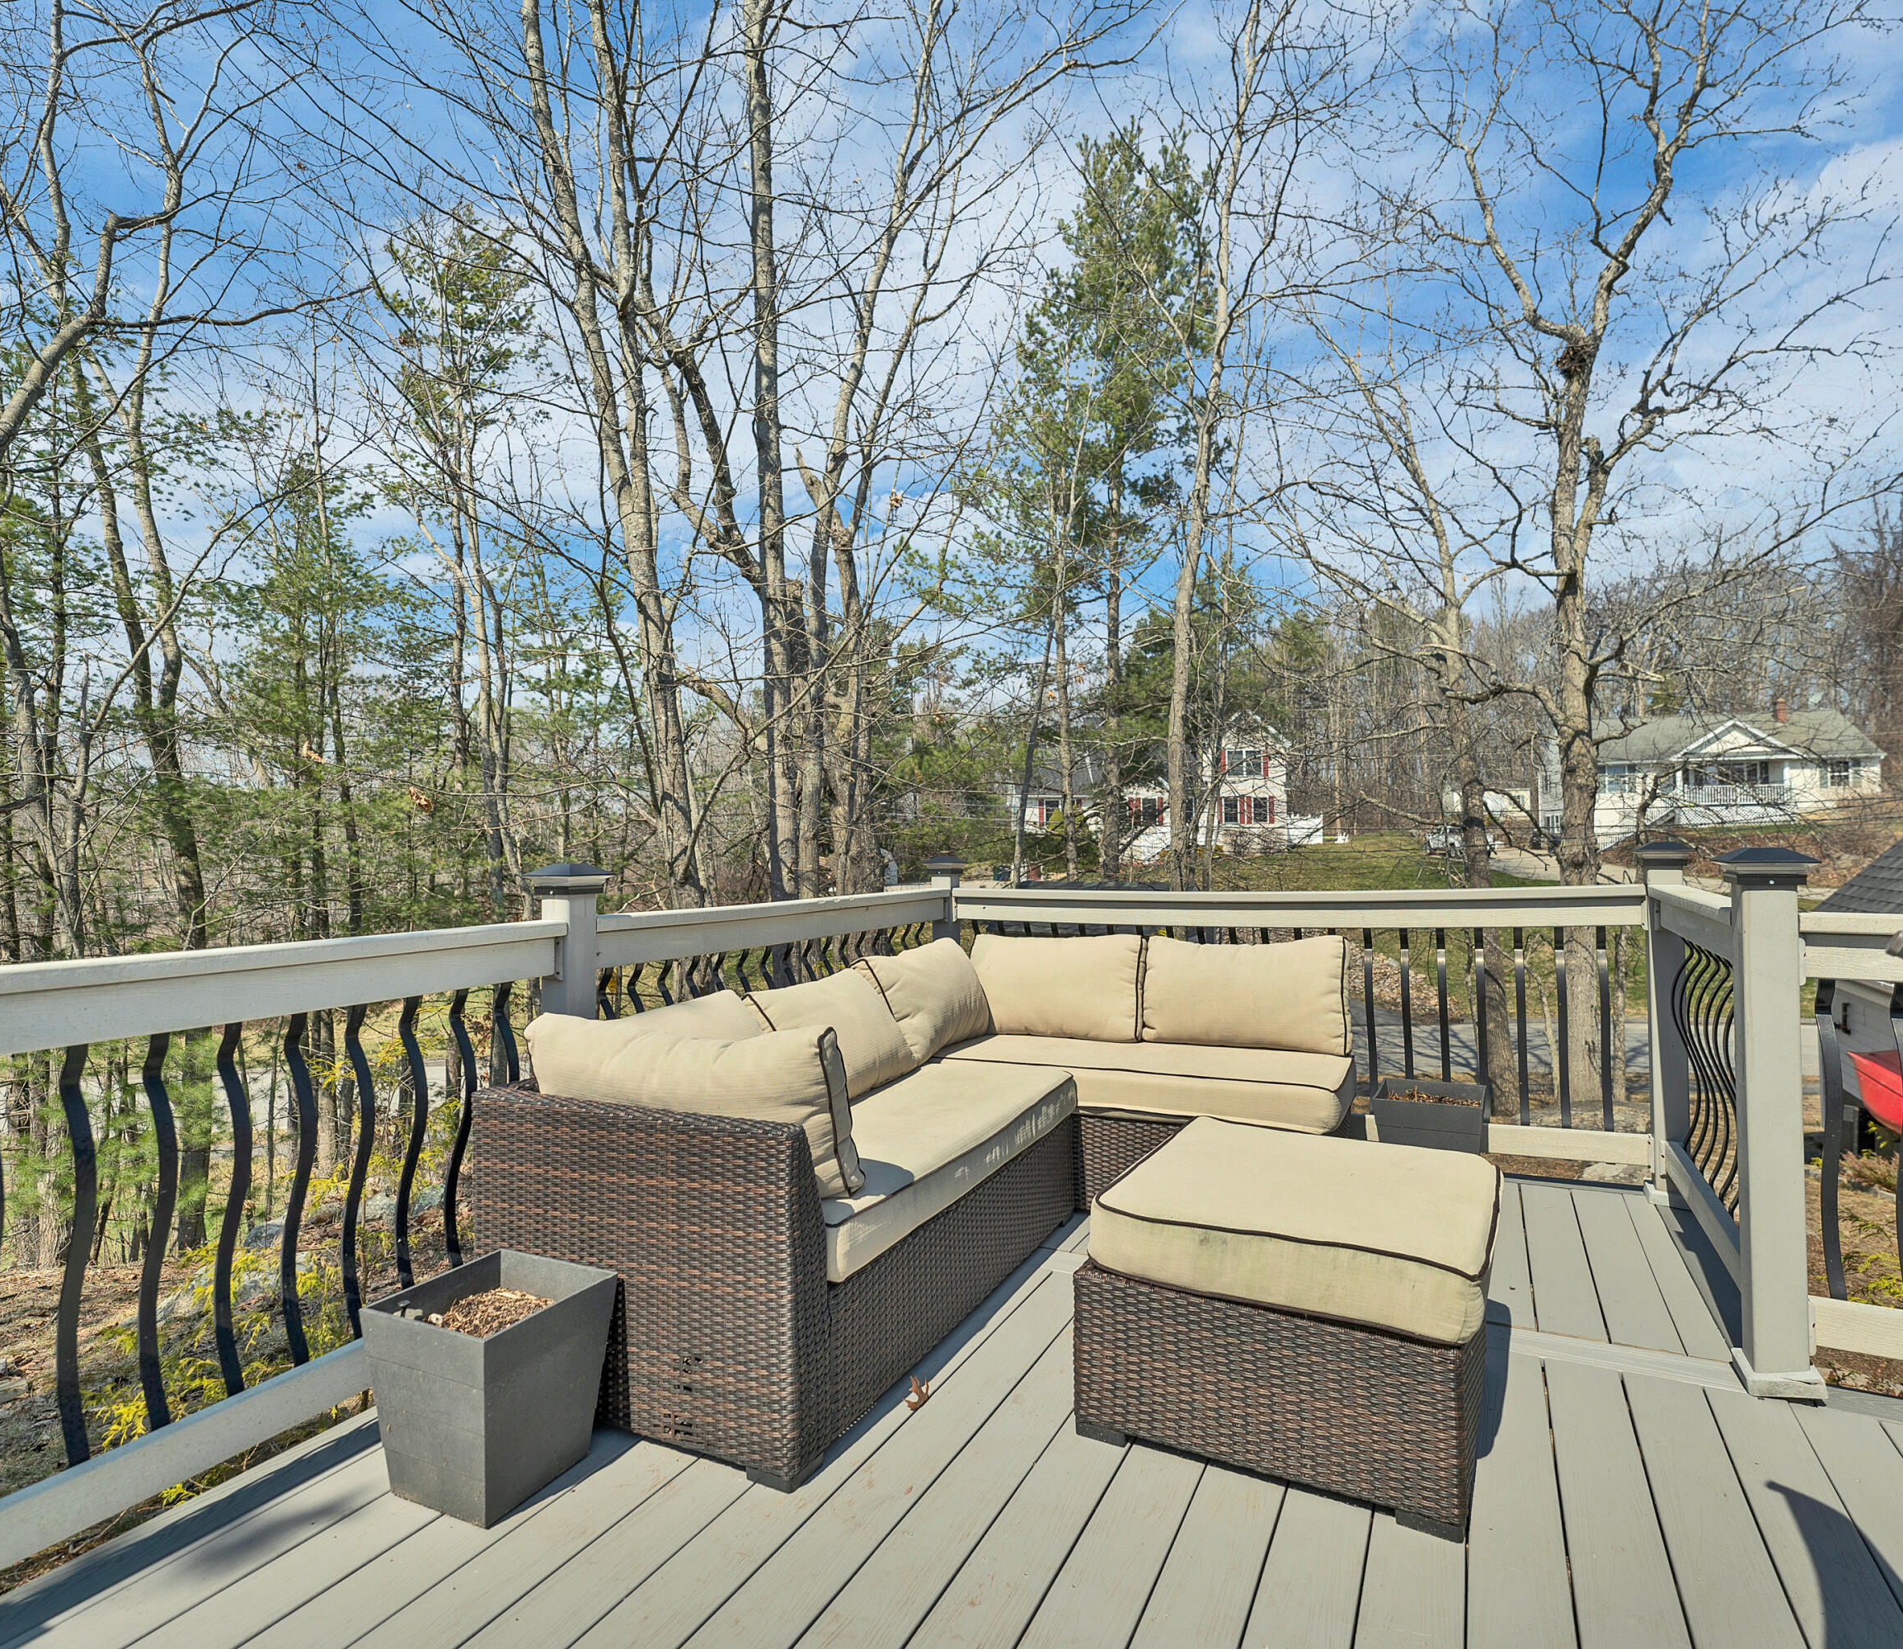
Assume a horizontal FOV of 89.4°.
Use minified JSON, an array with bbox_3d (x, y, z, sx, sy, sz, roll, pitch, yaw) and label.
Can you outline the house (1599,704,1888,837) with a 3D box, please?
[{"bbox_3d":[44.275,-2.772,57.040,14.000,7.800,10.400,-1,-2,19],"label":"house"}]

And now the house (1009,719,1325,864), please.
[{"bbox_3d":[11.731,-2.104,60.339,16.400,8.800,10.000,-1,-1,5],"label":"house"}]

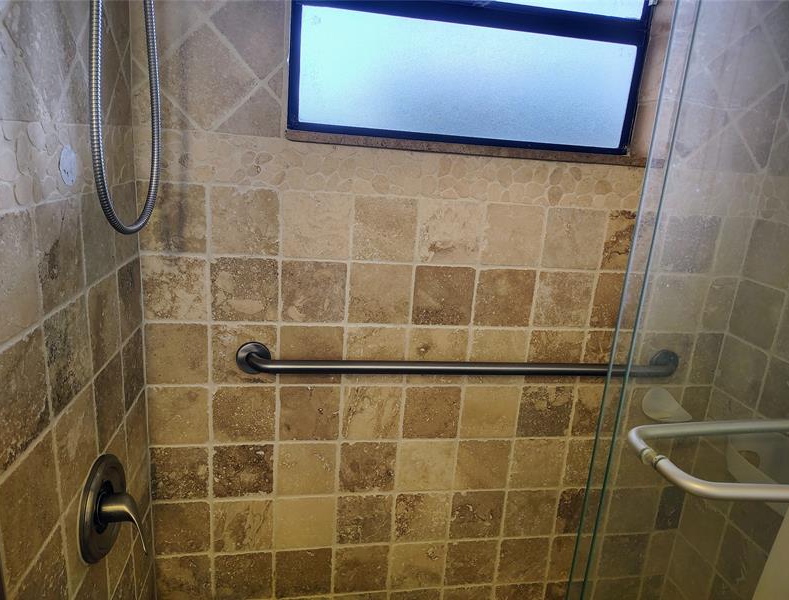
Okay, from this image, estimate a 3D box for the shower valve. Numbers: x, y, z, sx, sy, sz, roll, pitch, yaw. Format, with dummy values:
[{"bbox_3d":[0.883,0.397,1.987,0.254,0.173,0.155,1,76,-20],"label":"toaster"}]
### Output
[{"bbox_3d":[-0.493,0.380,1.002,0.078,0.199,0.186,2,15,-9],"label":"shower valve"}]

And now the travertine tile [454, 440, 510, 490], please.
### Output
[{"bbox_3d":[0.238,0.443,1.484,0.147,0.148,0.012,2,15,-9],"label":"travertine tile"}]

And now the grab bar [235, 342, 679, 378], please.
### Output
[{"bbox_3d":[0.201,0.161,1.357,1.148,0.081,0.070,2,15,-9],"label":"grab bar"}]

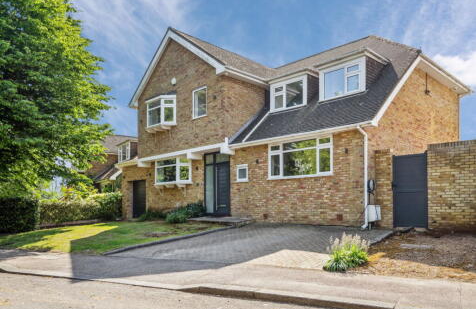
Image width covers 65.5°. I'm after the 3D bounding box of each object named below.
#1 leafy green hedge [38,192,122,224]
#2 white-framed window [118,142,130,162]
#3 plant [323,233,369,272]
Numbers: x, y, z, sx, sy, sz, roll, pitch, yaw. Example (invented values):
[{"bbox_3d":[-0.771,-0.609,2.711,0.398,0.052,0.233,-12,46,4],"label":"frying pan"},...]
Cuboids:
[{"bbox_3d":[-7.750,2.780,18.800,1.000,1.400,4.000,-3,-6,35],"label":"leafy green hedge"},{"bbox_3d":[-7.650,-0.130,25.000,0.300,1.150,1.500,4,-6,-42],"label":"white-framed window"},{"bbox_3d":[2.020,1.810,6.900,0.780,0.630,0.700,-2,-5,18],"label":"plant"}]

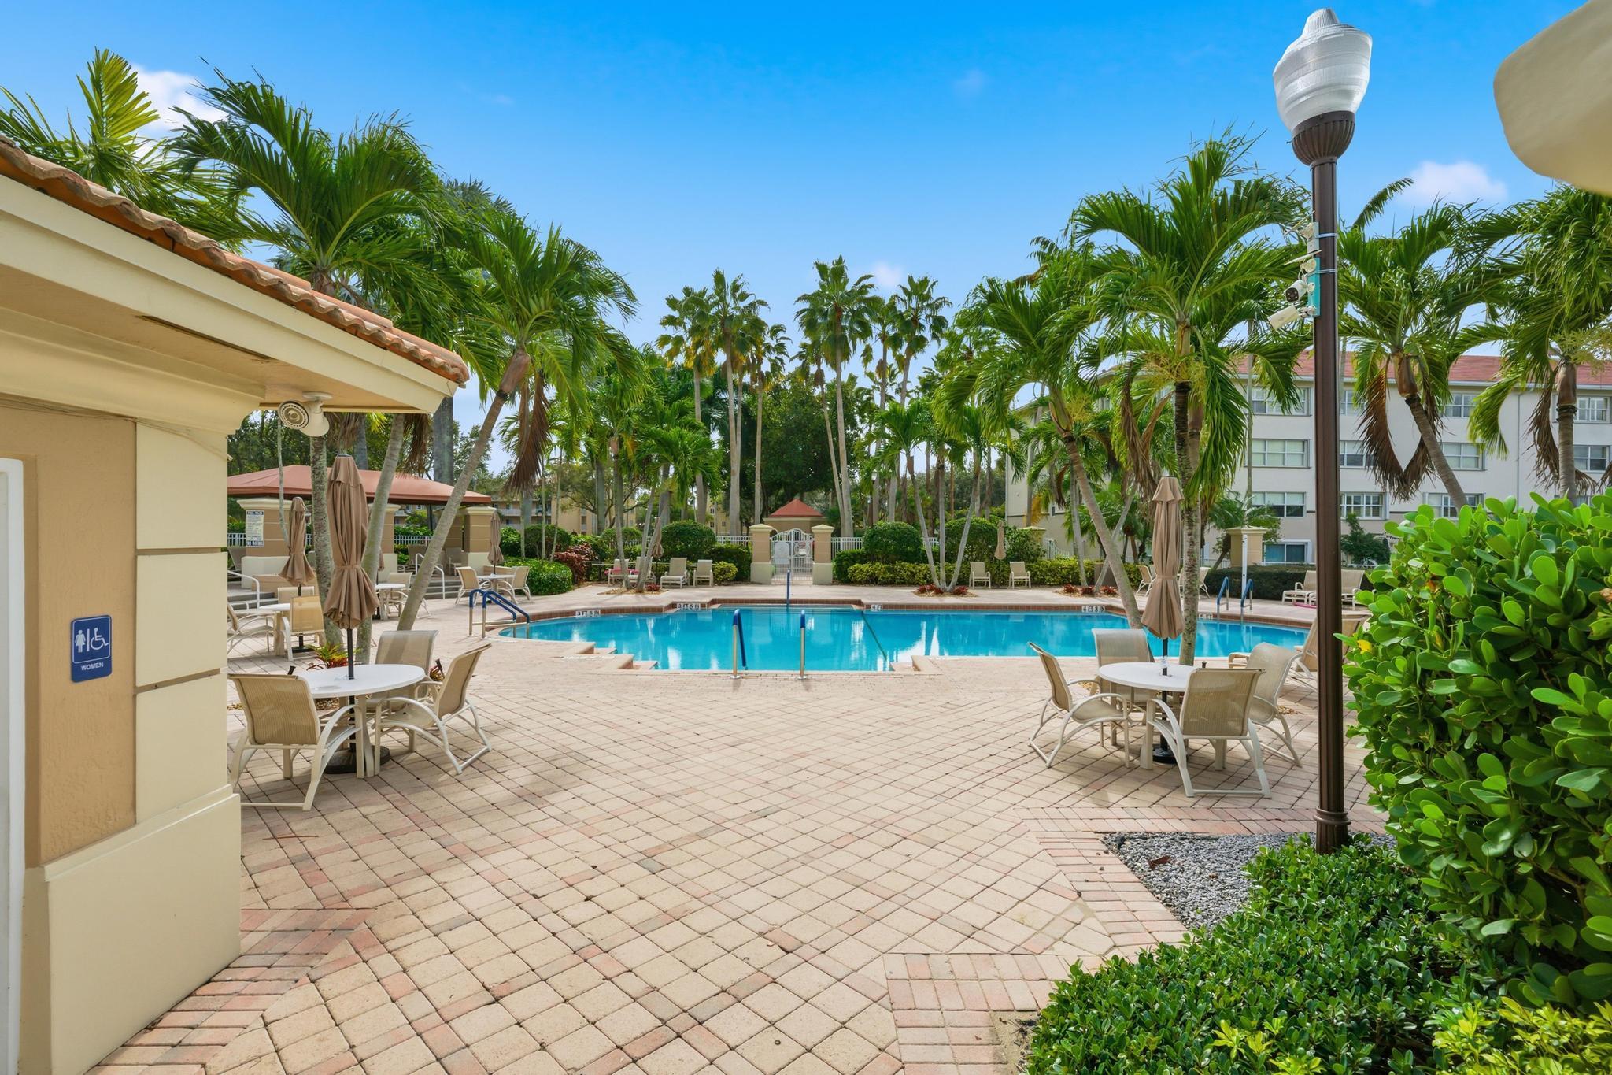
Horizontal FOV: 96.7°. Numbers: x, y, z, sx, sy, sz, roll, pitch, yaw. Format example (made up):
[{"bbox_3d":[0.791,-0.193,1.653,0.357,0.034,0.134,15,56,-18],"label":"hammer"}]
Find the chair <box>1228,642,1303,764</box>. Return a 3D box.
[{"bbox_3d":[3.840,1.427,6.270,0.710,0.940,0.610,0,0,2],"label":"chair"}]

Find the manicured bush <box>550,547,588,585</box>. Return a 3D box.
[{"bbox_3d":[-8.527,1.044,25.800,1.400,1.400,1.300,0,0,0],"label":"manicured bush"}]

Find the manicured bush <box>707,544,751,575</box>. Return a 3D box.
[{"bbox_3d":[-2.960,0.922,27.600,1.700,1.450,1.500,0,0,0],"label":"manicured bush"}]

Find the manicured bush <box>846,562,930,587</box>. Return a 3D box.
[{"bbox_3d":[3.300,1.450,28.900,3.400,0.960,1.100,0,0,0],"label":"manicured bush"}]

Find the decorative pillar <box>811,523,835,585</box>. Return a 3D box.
[{"bbox_3d":[0.665,0.636,27.200,0.860,2.250,0.860,0,0,0],"label":"decorative pillar"}]

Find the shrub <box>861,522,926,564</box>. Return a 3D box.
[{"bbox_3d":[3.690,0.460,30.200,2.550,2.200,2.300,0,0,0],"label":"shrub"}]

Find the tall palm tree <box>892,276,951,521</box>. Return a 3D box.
[{"bbox_3d":[6.050,-5.900,38.000,3.300,15.600,3.100,0,0,0],"label":"tall palm tree"}]

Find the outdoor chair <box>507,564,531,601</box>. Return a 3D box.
[{"bbox_3d":[-7.870,1.300,19.500,0.690,0.950,0.640,0,0,20],"label":"outdoor chair"}]

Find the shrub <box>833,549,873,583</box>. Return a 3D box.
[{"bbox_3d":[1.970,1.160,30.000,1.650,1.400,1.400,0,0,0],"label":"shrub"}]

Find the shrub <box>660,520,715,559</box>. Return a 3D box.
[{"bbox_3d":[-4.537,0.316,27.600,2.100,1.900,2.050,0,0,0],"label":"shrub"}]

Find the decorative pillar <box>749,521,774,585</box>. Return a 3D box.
[{"bbox_3d":[-1.830,0.680,29.600,0.940,2.420,0.940,0,0,0],"label":"decorative pillar"}]

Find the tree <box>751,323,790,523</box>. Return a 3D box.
[{"bbox_3d":[-2.300,-5.400,43.000,3.000,14.600,3.000,0,0,0],"label":"tree"}]

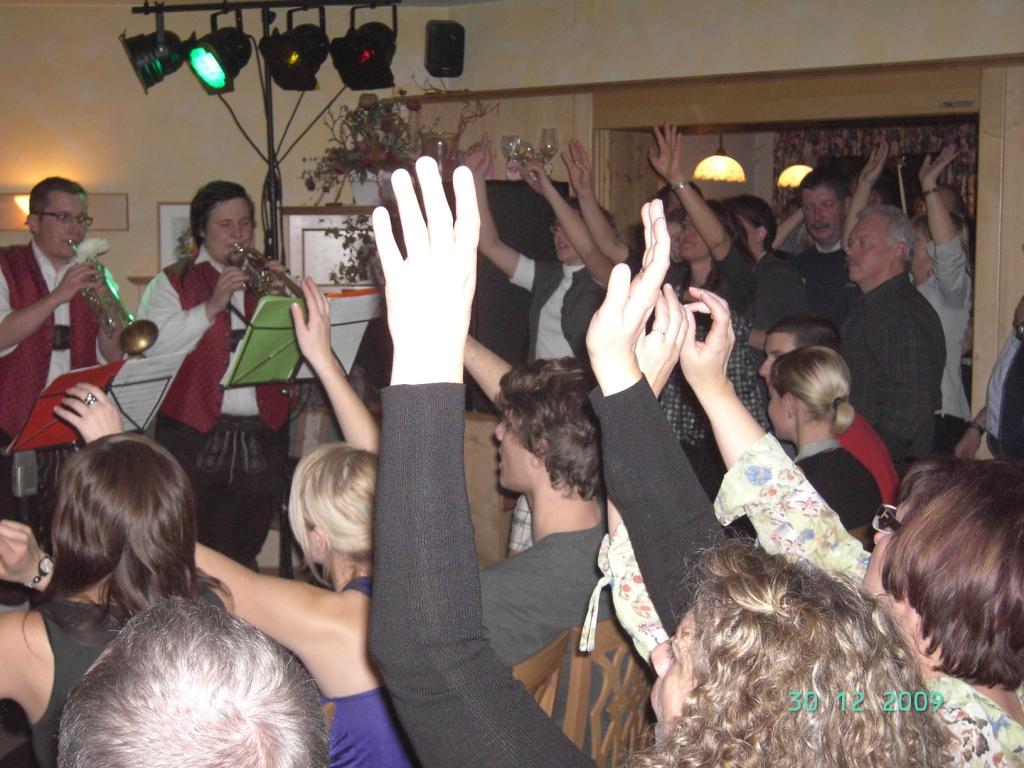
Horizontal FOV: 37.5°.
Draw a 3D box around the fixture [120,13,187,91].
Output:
[{"bbox_3d":[-1.200,-1.113,5.050,0.215,0.265,0.215,-17,9,-8],"label":"fixture"}]

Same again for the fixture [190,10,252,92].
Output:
[{"bbox_3d":[-0.979,-1.110,5.050,0.220,0.265,0.215,-26,20,-33],"label":"fixture"}]

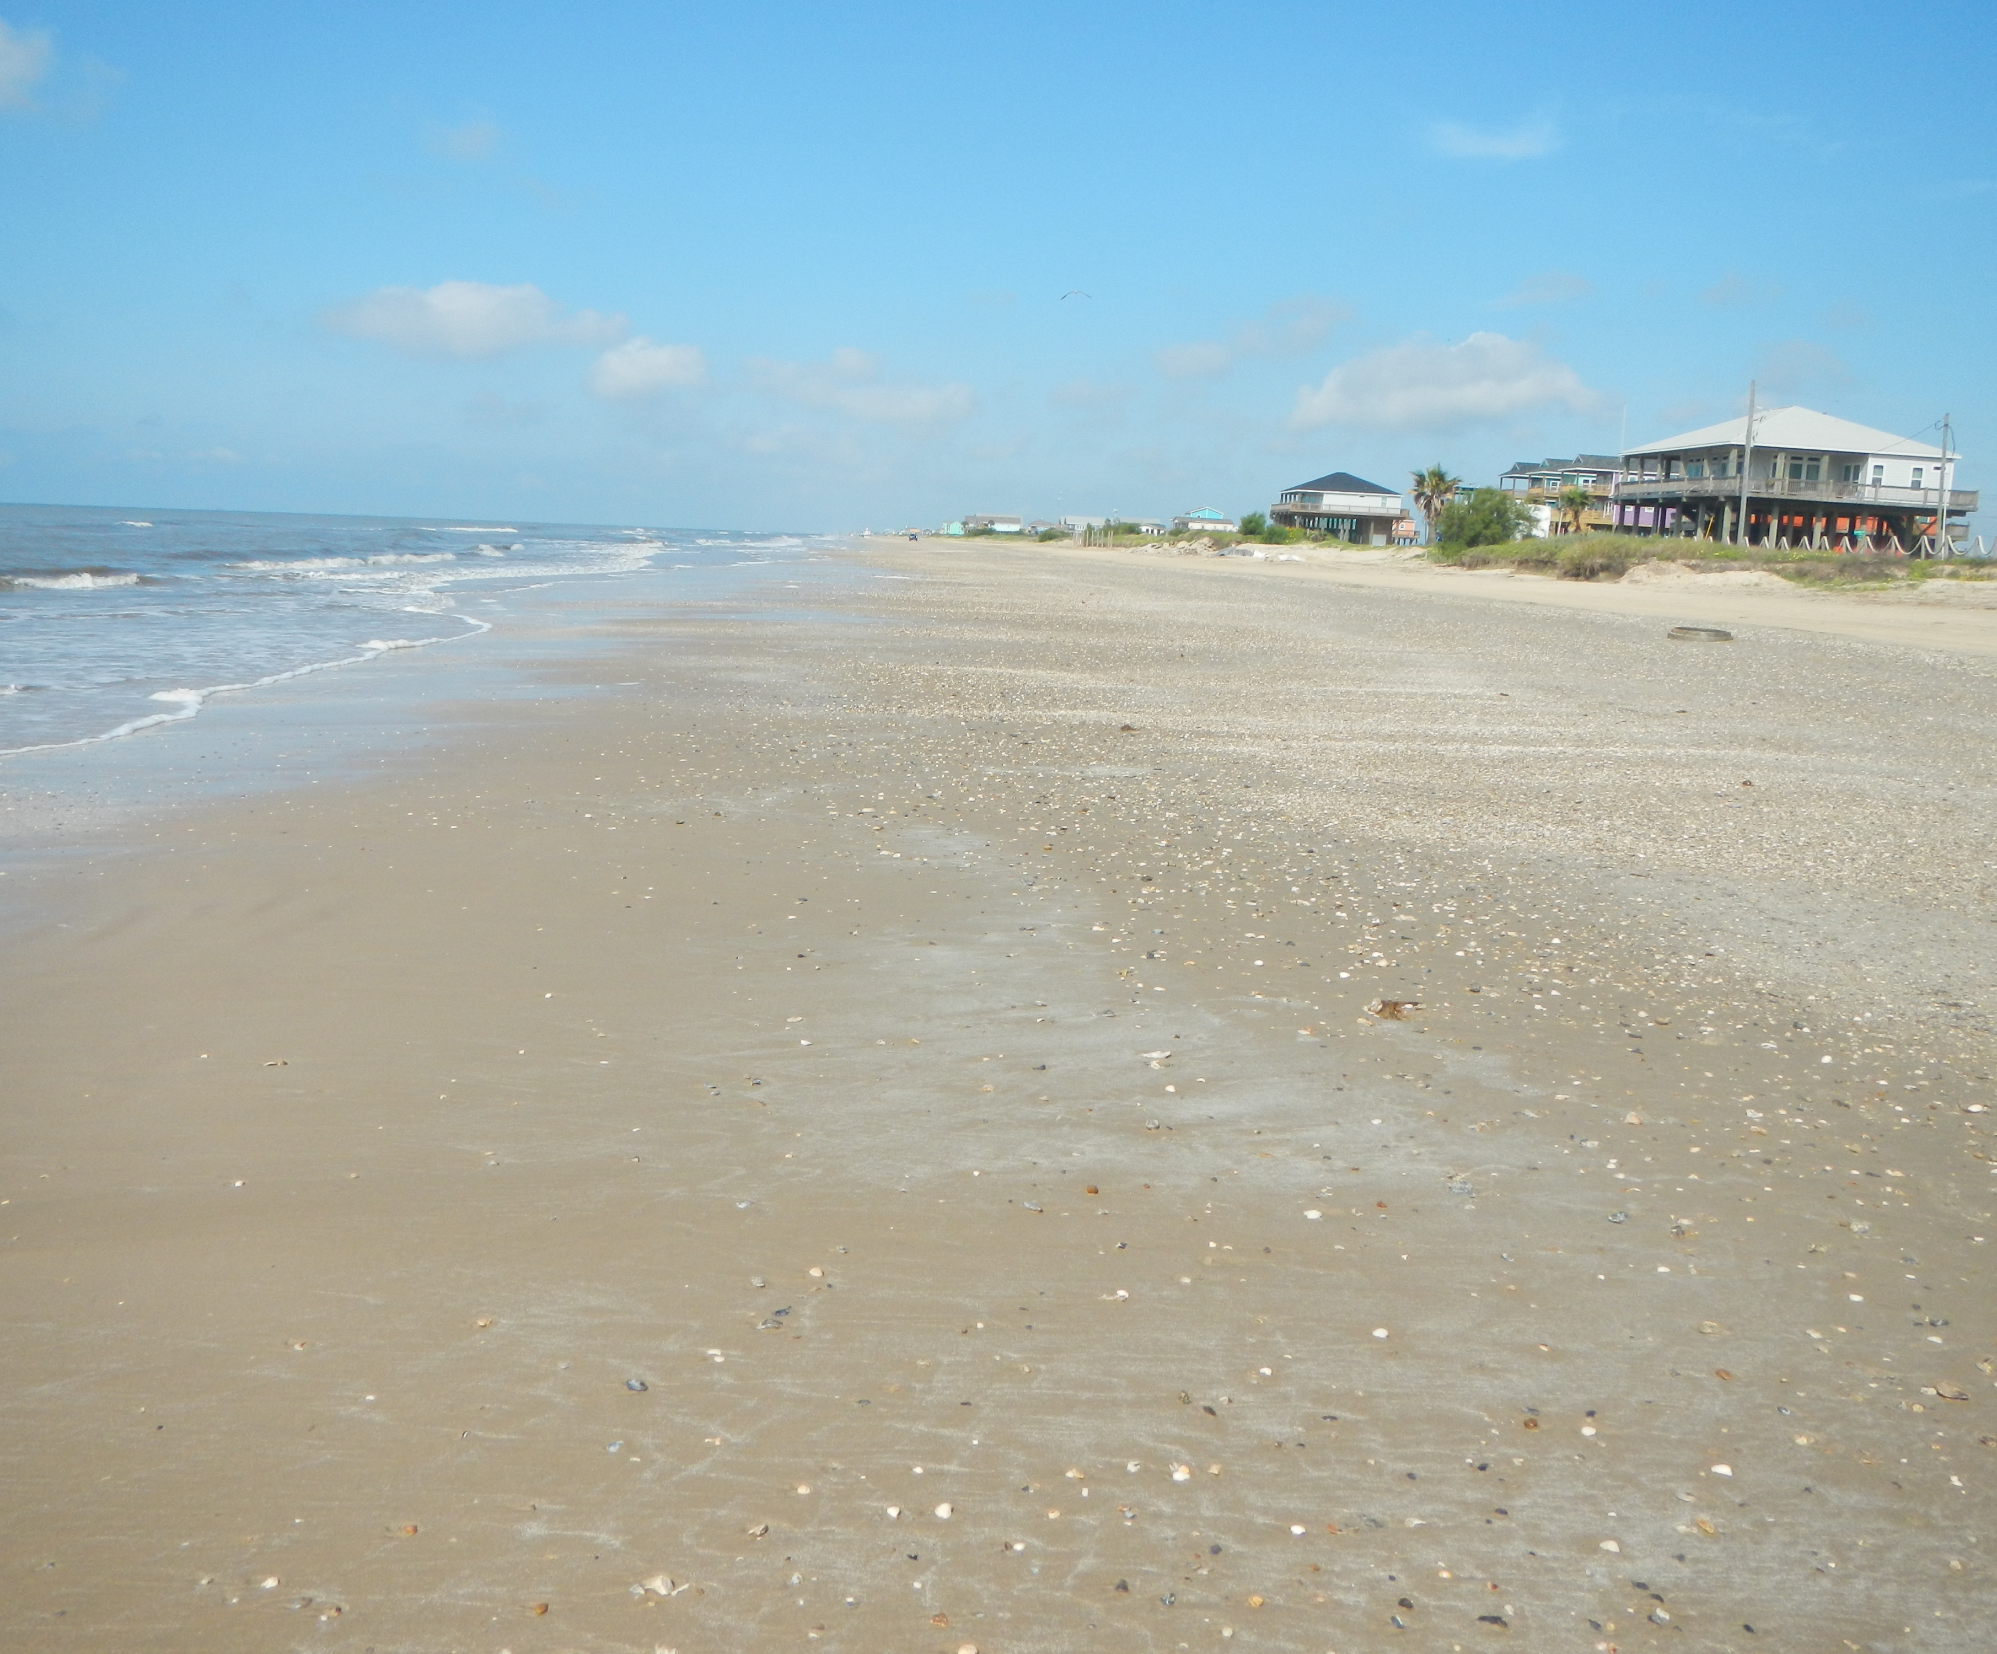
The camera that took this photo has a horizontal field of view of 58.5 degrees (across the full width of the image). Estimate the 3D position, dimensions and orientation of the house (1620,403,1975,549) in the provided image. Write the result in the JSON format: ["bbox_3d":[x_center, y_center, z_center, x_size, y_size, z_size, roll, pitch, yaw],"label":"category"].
[{"bbox_3d":[49.804,-21.762,112.208,15.400,9.100,14.600,1,9,-10],"label":"house"}]

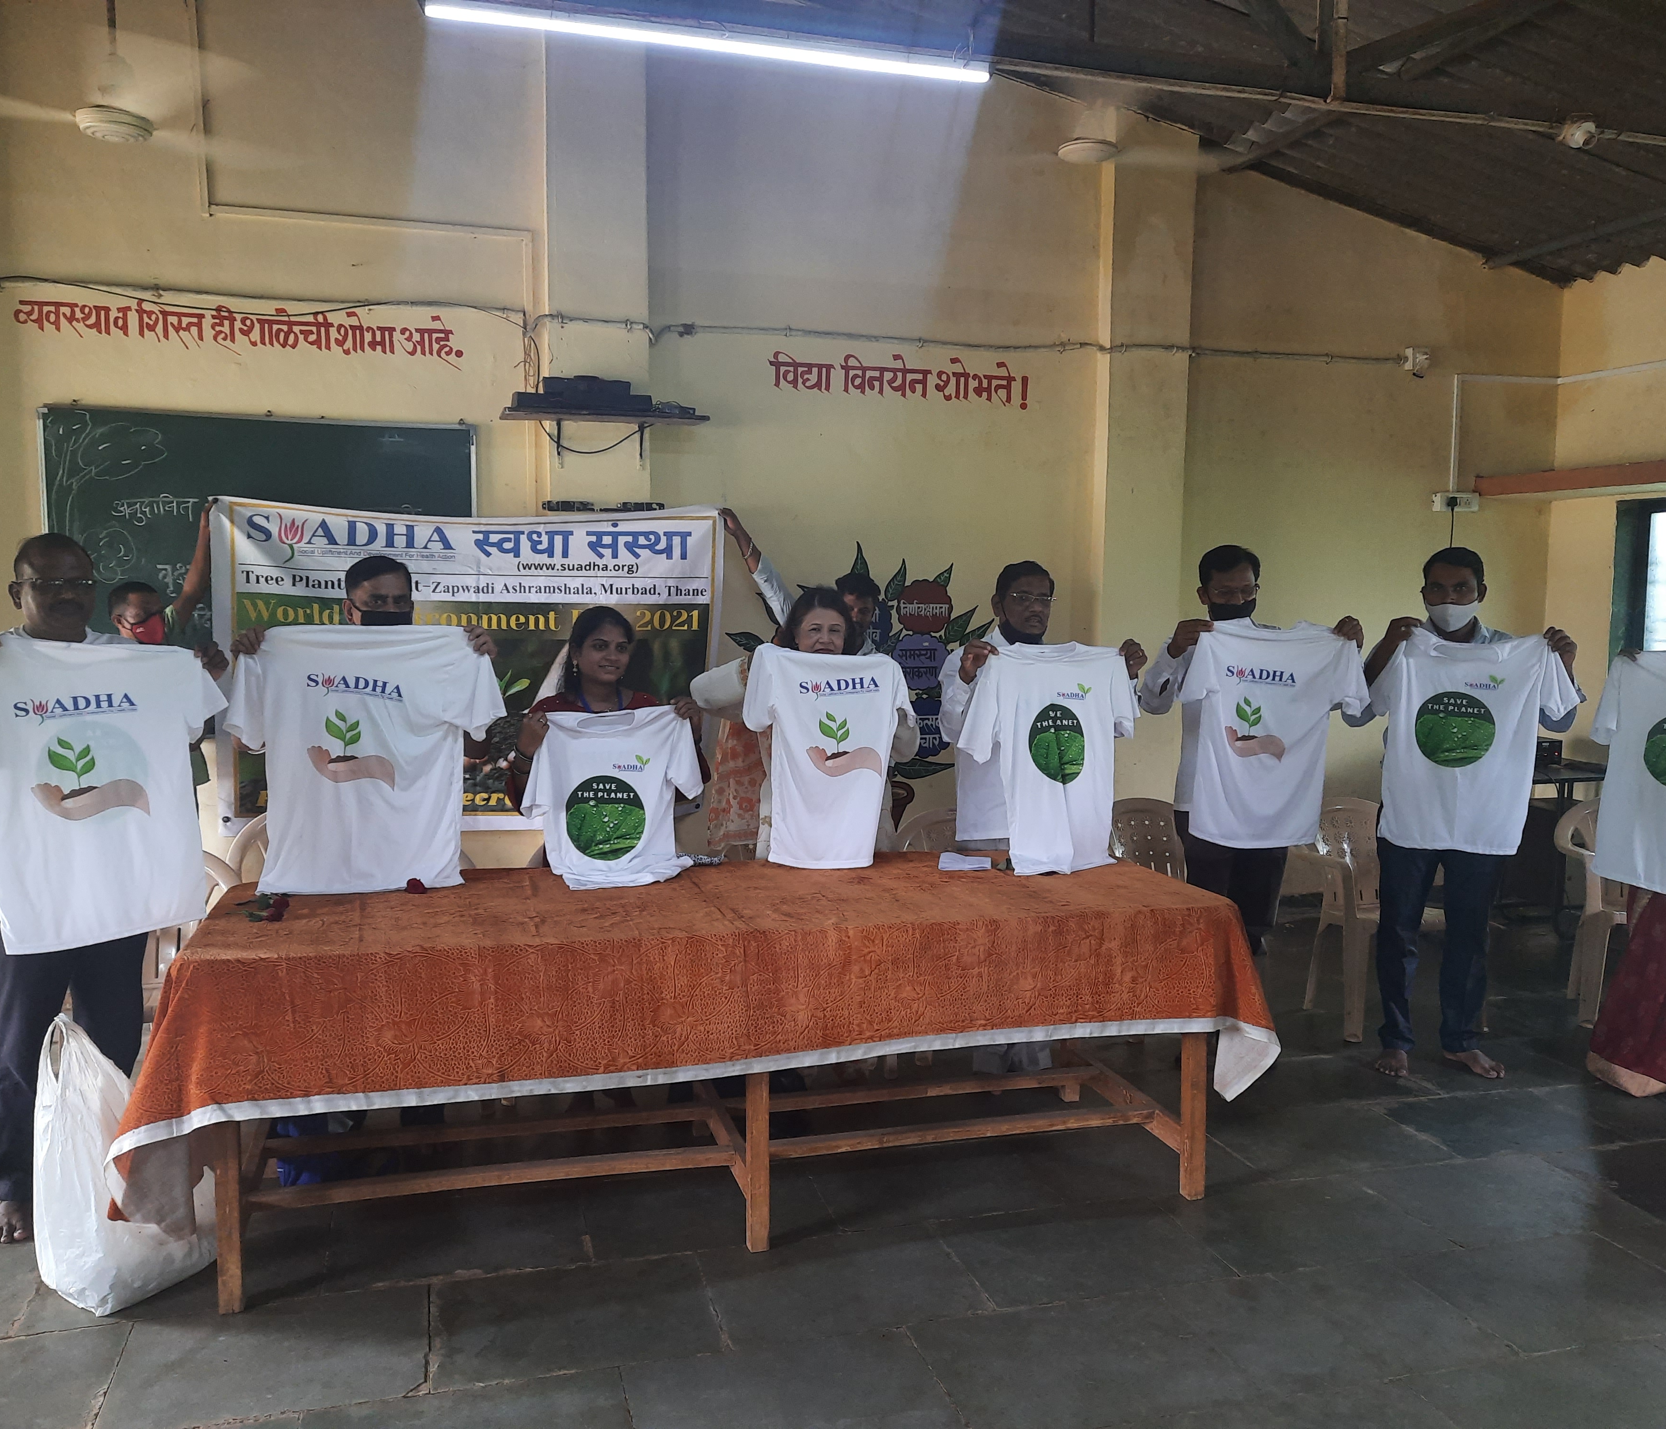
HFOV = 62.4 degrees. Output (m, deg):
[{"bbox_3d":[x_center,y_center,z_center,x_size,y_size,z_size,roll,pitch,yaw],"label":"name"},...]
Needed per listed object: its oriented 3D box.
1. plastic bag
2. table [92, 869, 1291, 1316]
[{"bbox_3d":[-1.560,0.933,3.071,0.290,0.600,0.340,4,7,33],"label":"plastic bag"},{"bbox_3d":[-0.280,0.832,3.514,2.560,0.785,0.860,-1,5,-16],"label":"table"}]

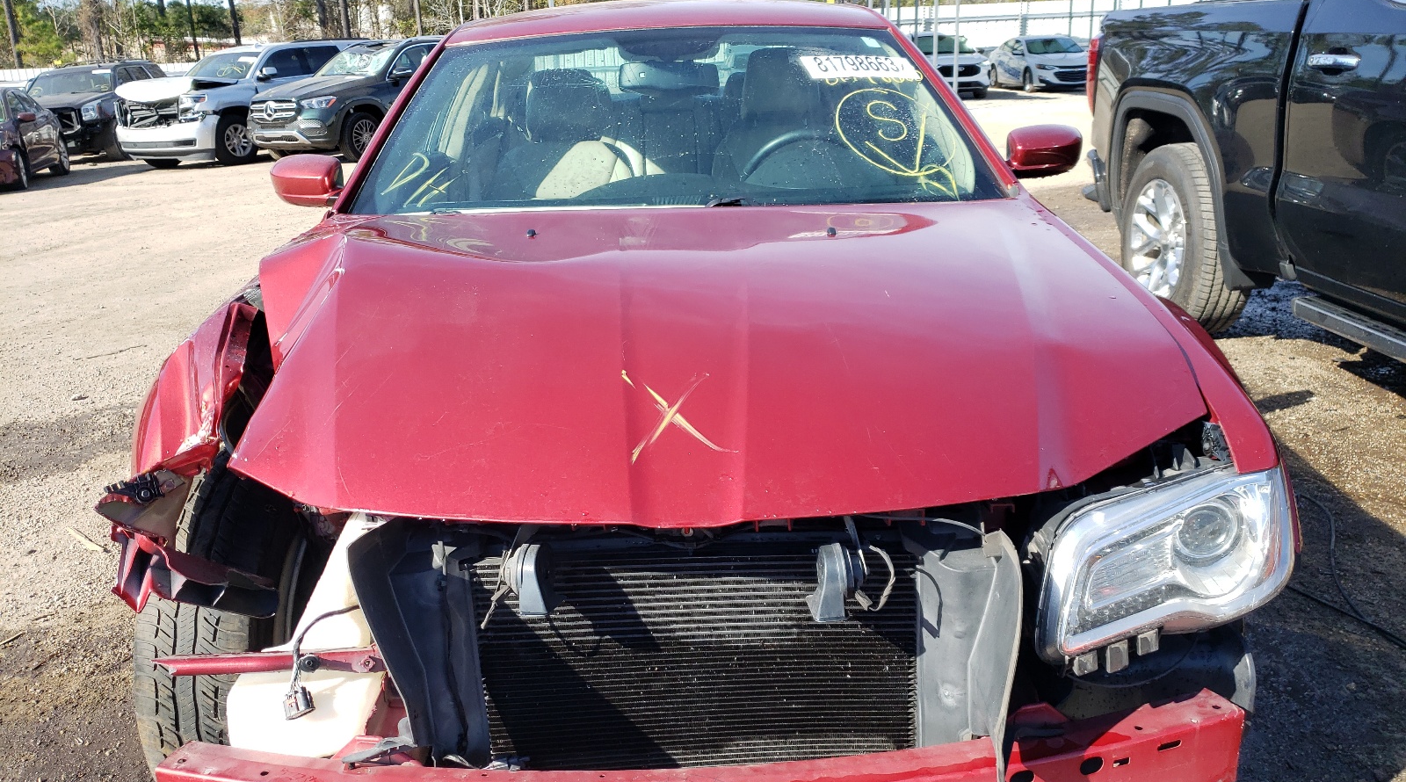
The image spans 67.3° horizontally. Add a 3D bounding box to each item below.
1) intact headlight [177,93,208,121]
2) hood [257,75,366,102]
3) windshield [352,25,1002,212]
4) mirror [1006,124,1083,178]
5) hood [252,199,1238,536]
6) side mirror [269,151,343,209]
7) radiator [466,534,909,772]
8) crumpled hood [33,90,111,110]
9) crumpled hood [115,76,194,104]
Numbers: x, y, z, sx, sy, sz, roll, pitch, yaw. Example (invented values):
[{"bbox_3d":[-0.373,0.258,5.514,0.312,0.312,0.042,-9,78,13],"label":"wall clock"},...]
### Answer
[{"bbox_3d":[-8.074,-4.499,16.662,0.430,0.350,0.380,5,19,20],"label":"intact headlight"},{"bbox_3d":[-5.804,-4.410,15.423,1.550,0.250,1.250,8,20,28],"label":"hood"},{"bbox_3d":[-0.070,-0.696,2.655,1.530,0.120,0.790,-2,49,-1],"label":"windshield"},{"bbox_3d":[0.844,-0.604,2.686,0.210,0.135,0.140,-2,18,-1],"label":"mirror"},{"bbox_3d":[-0.041,-0.145,1.821,1.570,0.240,1.340,-2,18,-1],"label":"hood"},{"bbox_3d":[-0.974,-0.524,2.652,0.210,0.135,0.140,-2,18,-1],"label":"side mirror"},{"bbox_3d":[-0.005,0.382,1.565,0.680,0.430,0.060,-2,18,-1],"label":"radiator"},{"bbox_3d":[-11.605,-5.212,18.993,1.480,0.220,1.280,-6,18,-12],"label":"crumpled hood"},{"bbox_3d":[-8.613,-4.946,17.277,1.620,0.320,1.350,5,19,20],"label":"crumpled hood"}]

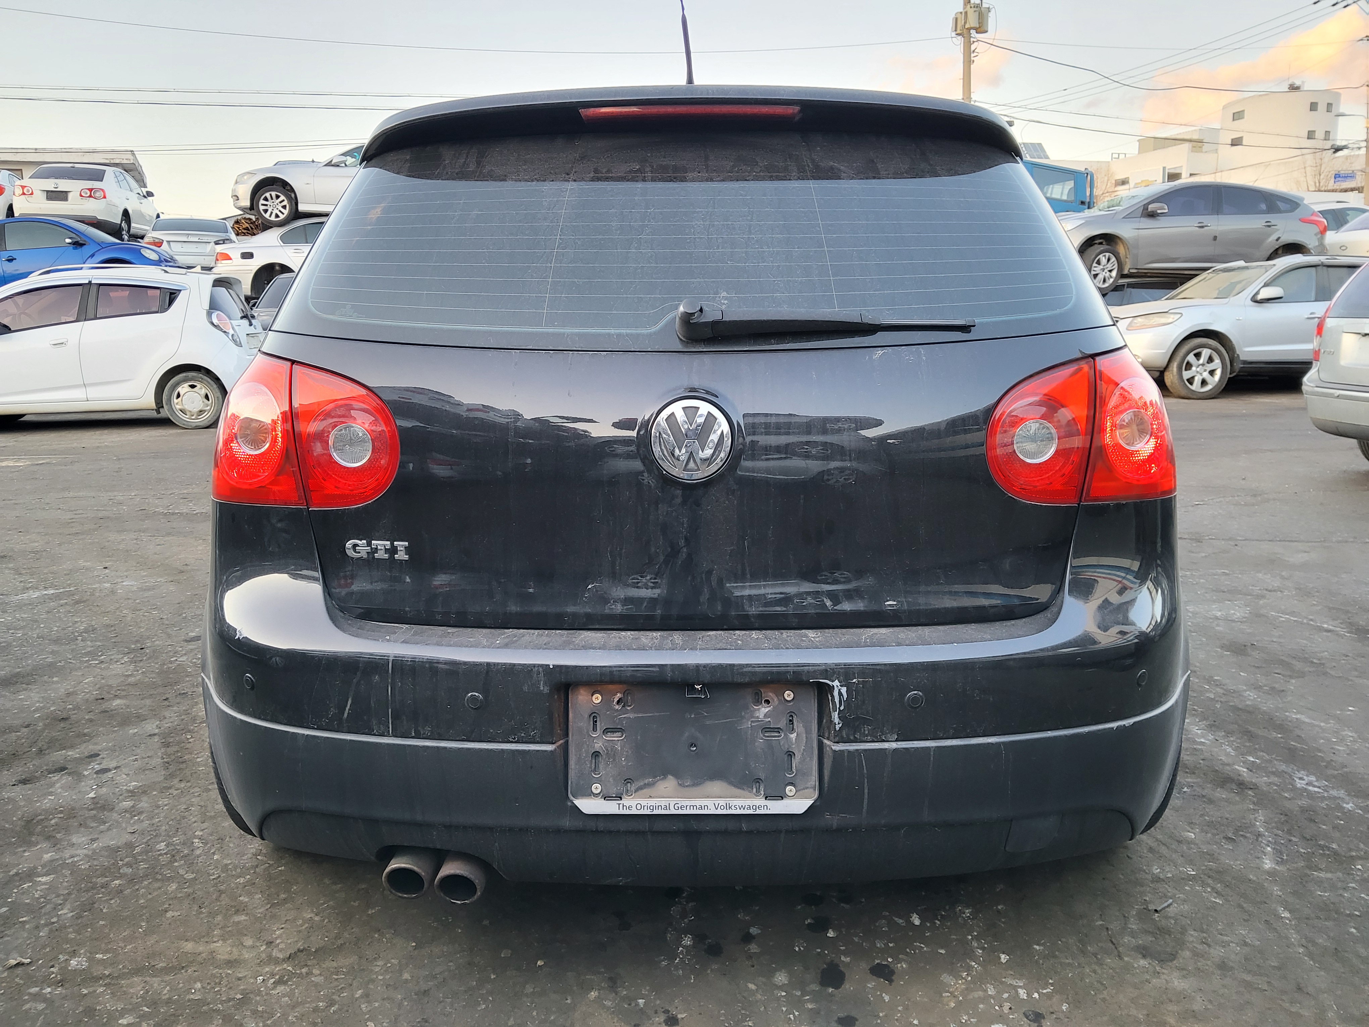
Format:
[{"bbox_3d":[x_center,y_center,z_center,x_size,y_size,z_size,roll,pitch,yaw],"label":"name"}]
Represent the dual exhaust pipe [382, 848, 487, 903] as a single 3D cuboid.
[{"bbox_3d":[-0.360,0.506,1.509,0.145,0.070,0.130,0,11,0],"label":"dual exhaust pipe"}]

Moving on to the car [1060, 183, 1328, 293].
[{"bbox_3d":[6.300,-3.644,13.758,4.358,1.484,1.823,-2,11,-11],"label":"car"}]

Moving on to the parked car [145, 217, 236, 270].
[{"bbox_3d":[-10.800,-5.790,22.712,1.770,1.450,4.550,-4,12,-21],"label":"parked car"}]

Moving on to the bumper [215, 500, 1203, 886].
[{"bbox_3d":[0.015,0.255,1.598,1.740,0.520,0.450,0,11,0],"label":"bumper"}]

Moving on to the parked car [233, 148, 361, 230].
[{"bbox_3d":[-5.300,-5.495,17.371,4.520,1.430,1.817,-3,11,-16],"label":"parked car"}]

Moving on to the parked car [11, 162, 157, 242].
[{"bbox_3d":[-12.150,-6.348,21.178,1.781,1.459,4.554,-3,11,-13],"label":"parked car"}]

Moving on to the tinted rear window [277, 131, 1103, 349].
[{"bbox_3d":[0.012,-0.407,1.571,1.280,0.440,0.150,0,-25,0],"label":"tinted rear window"}]

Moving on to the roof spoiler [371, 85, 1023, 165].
[{"bbox_3d":[0.012,-0.621,1.621,1.120,0.130,0.270,0,11,0],"label":"roof spoiler"}]

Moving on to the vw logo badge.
[{"bbox_3d":[0.010,-0.098,1.382,0.112,0.112,0.020,0,5,0],"label":"vw logo badge"}]

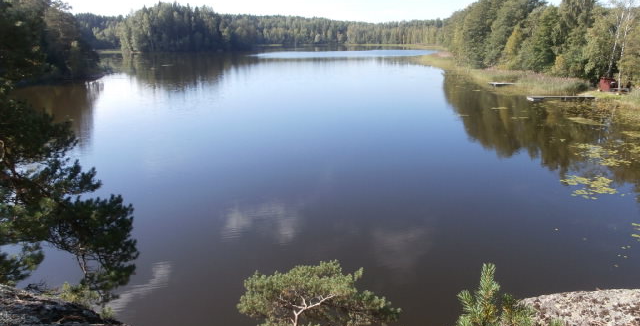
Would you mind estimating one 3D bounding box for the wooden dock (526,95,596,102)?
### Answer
[{"bbox_3d":[29.900,-7.950,55.000,7.700,0.450,1.500,0,17,0],"label":"wooden dock"}]

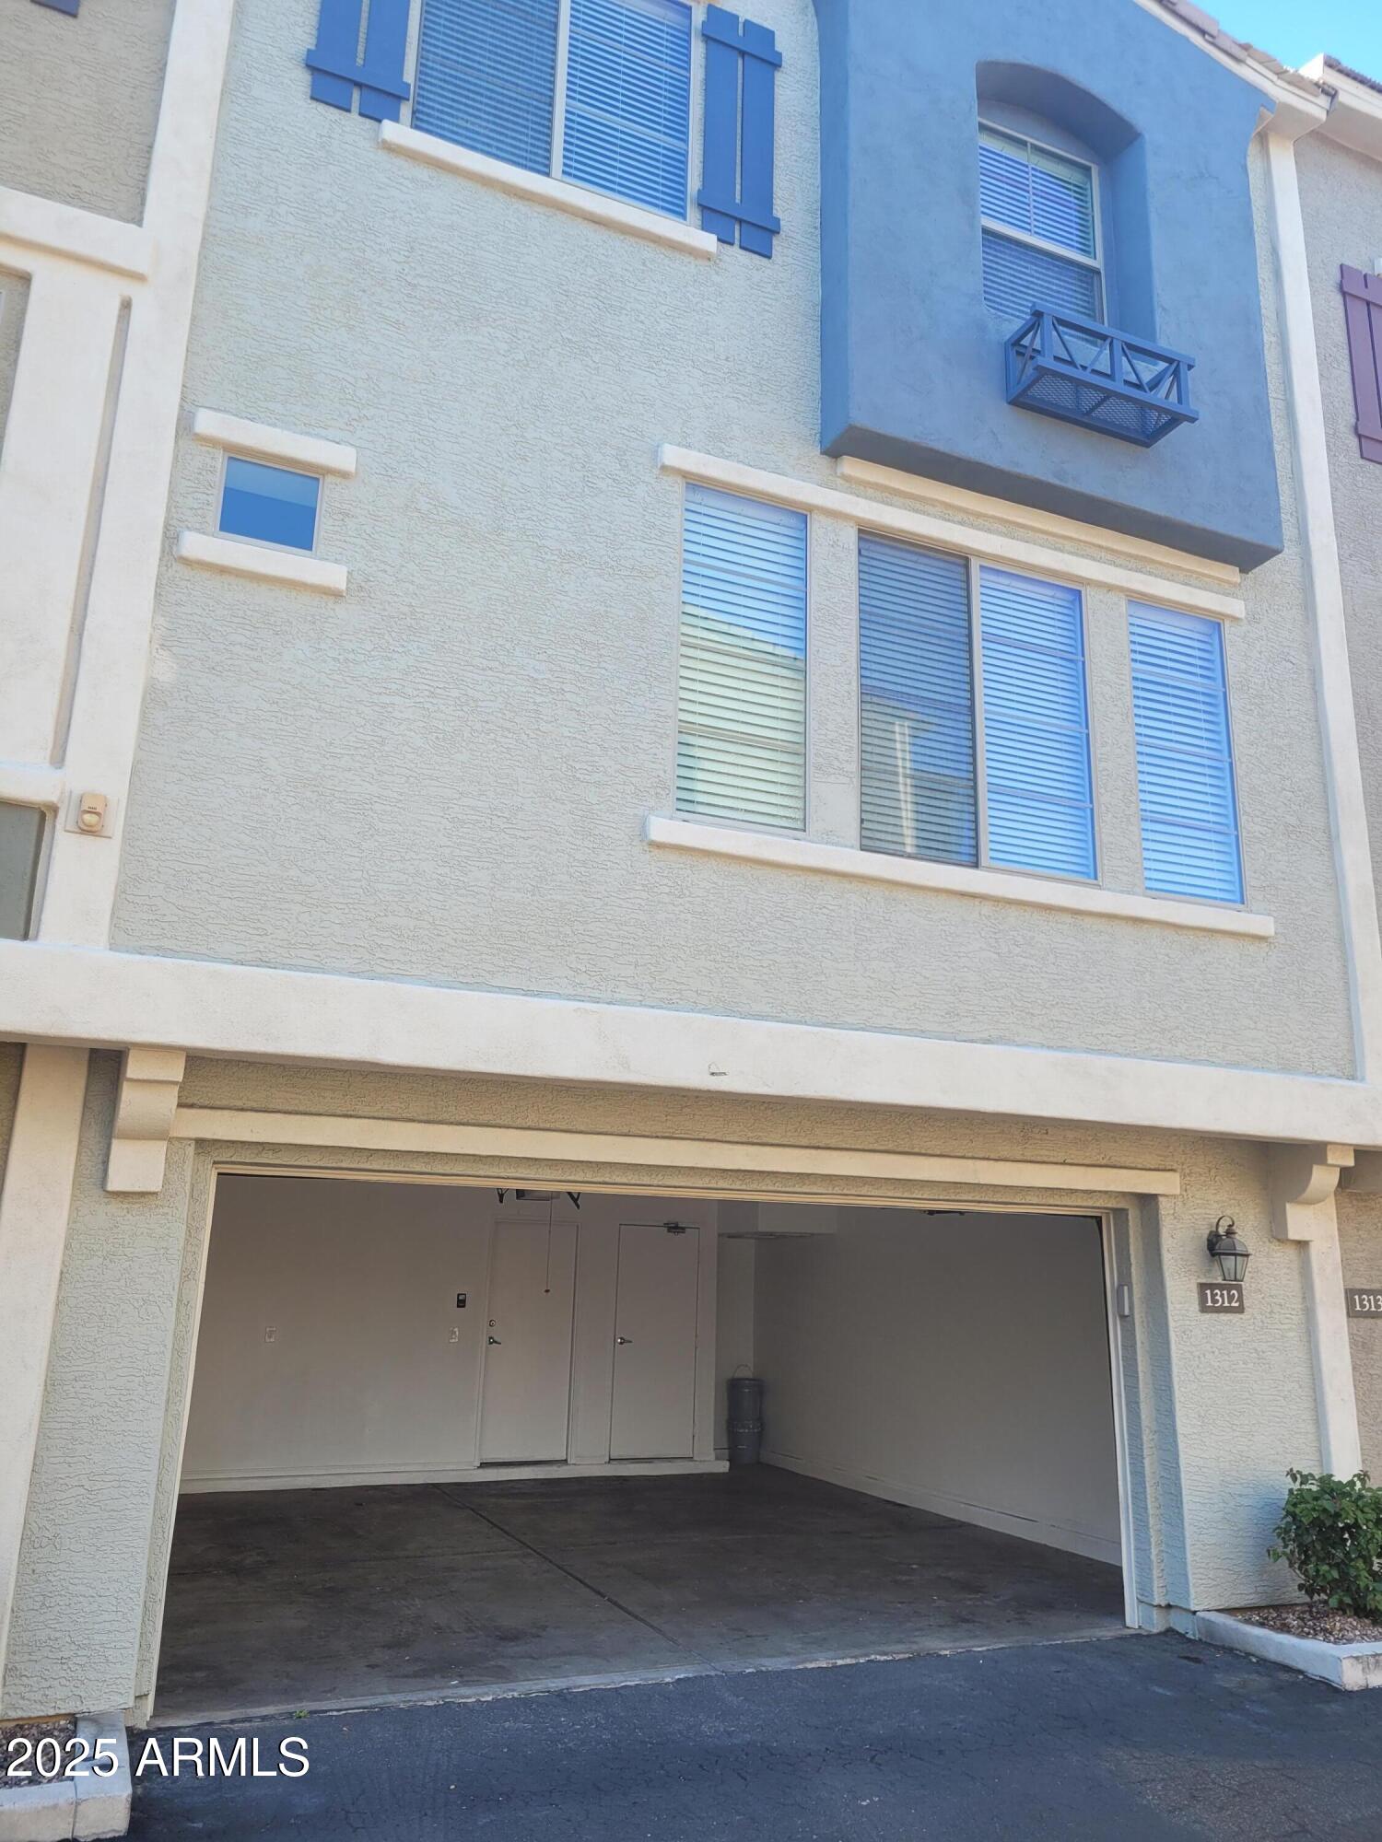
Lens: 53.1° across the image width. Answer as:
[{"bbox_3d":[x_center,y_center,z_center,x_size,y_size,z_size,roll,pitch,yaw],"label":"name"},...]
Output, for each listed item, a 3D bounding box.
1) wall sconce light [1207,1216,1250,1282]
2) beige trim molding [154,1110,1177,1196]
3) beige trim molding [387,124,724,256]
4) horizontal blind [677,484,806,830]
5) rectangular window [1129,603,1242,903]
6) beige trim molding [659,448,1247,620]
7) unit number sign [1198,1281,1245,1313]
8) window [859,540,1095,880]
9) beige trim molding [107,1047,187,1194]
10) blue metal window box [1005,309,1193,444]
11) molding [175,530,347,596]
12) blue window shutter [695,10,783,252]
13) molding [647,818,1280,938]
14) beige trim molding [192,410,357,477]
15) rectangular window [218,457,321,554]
[{"bbox_3d":[2.970,1.808,7.636,0.201,0.348,0.247,7,-16,-22],"label":"wall sconce light"},{"bbox_3d":[0.287,1.148,6.708,5.284,0.128,0.055,7,-16,-22],"label":"beige trim molding"},{"bbox_3d":[-0.671,-3.618,6.901,1.740,0.110,0.065,7,-16,-23],"label":"beige trim molding"},{"bbox_3d":[0.259,-1.282,6.835,0.705,1.772,0.081,7,-16,-22],"label":"horizontal blind"},{"bbox_3d":[2.808,-0.946,7.885,0.722,1.780,0.065,7,-16,-23],"label":"rectangular window"},{"bbox_3d":[1.572,-2.061,7.549,3.748,0.127,0.060,7,-16,-22],"label":"beige trim molding"},{"bbox_3d":[2.932,2.088,7.659,0.310,0.158,0.022,7,-16,-23],"label":"unit number sign"},{"bbox_3d":[1.533,-1.116,7.363,1.488,1.772,0.081,7,-16,-22],"label":"window"},{"bbox_3d":[-2.148,0.791,5.456,0.204,0.531,0.445,7,-16,-23],"label":"beige trim molding"},{"bbox_3d":[2.287,-3.020,7.744,1.120,0.403,0.308,7,-15,-22],"label":"blue metal window box"},{"bbox_3d":[-1.809,-1.511,5.868,0.675,0.110,0.065,7,-16,-23],"label":"molding"},{"bbox_3d":[0.256,-4.276,7.510,0.498,1.511,0.050,7,-16,-22],"label":"blue window shutter"},{"bbox_3d":[1.531,-0.178,7.042,3.736,0.109,0.065,7,-16,-23],"label":"molding"},{"bbox_3d":[-1.800,-2.061,6.008,0.670,0.115,0.065,7,-16,-23],"label":"beige trim molding"},{"bbox_3d":[-1.833,-1.809,6.031,0.427,0.401,0.081,7,-16,-22],"label":"rectangular window"}]

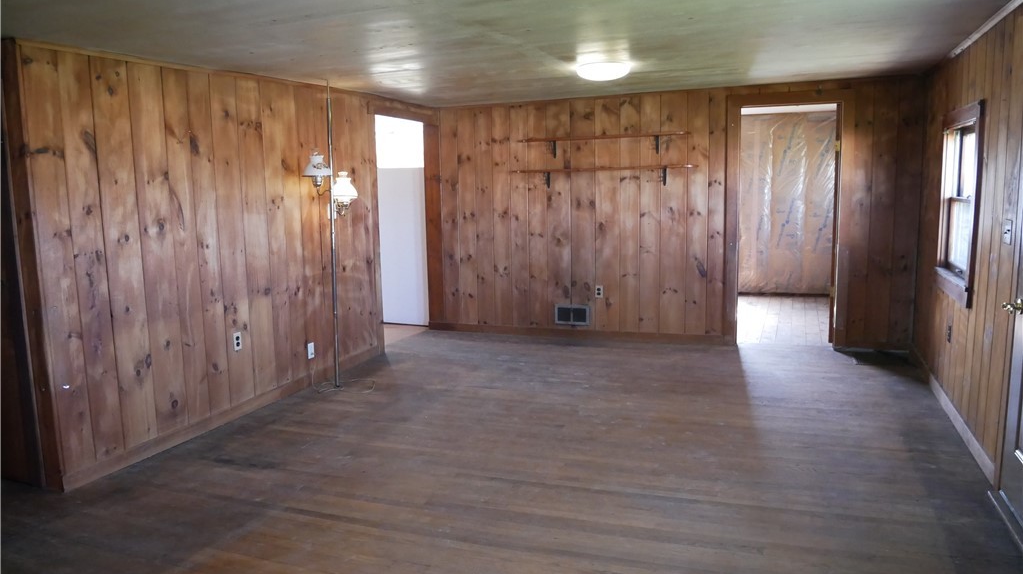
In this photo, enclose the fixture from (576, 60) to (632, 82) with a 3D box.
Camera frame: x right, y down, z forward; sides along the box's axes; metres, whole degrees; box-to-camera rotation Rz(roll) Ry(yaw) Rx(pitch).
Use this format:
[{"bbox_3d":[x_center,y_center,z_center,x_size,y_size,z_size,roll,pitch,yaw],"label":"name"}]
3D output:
[{"bbox_3d":[0.636,-1.464,4.878,0.375,0.095,0.375,2,8,22],"label":"fixture"}]

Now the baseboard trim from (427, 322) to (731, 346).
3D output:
[{"bbox_3d":[0.533,0.448,6.890,3.039,0.085,0.020,2,8,22],"label":"baseboard trim"}]

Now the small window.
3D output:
[{"bbox_3d":[2.702,-0.504,4.256,0.100,1.107,0.924,2,8,22],"label":"small window"}]

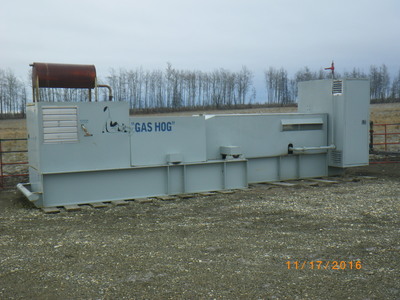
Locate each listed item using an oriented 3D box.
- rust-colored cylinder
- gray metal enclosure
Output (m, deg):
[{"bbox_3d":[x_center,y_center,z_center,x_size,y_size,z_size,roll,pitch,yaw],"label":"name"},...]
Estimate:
[{"bbox_3d":[-2.532,-1.373,9.071,1.102,0.453,0.453,-3,5,-28],"label":"rust-colored cylinder"},{"bbox_3d":[0.226,-0.403,10.660,7.890,2.317,1.792,-3,5,-28],"label":"gray metal enclosure"}]

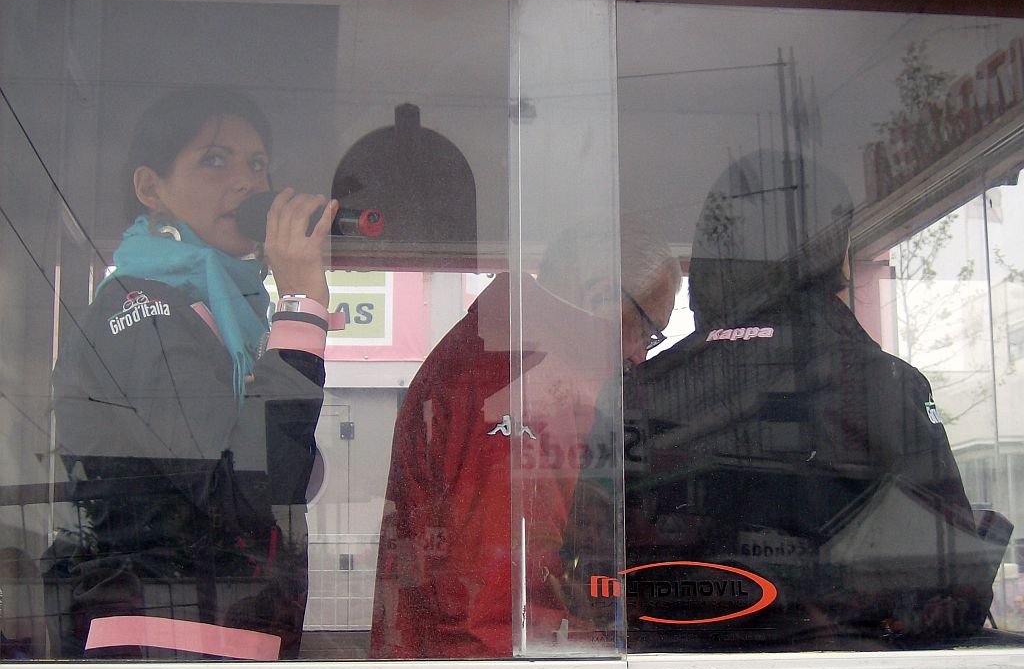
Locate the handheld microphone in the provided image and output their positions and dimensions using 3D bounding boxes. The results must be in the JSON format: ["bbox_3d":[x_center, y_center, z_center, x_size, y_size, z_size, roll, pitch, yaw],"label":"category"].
[{"bbox_3d":[-0.261,-0.147,2.114,0.237,0.062,0.062,6,0,39],"label":"handheld microphone"}]

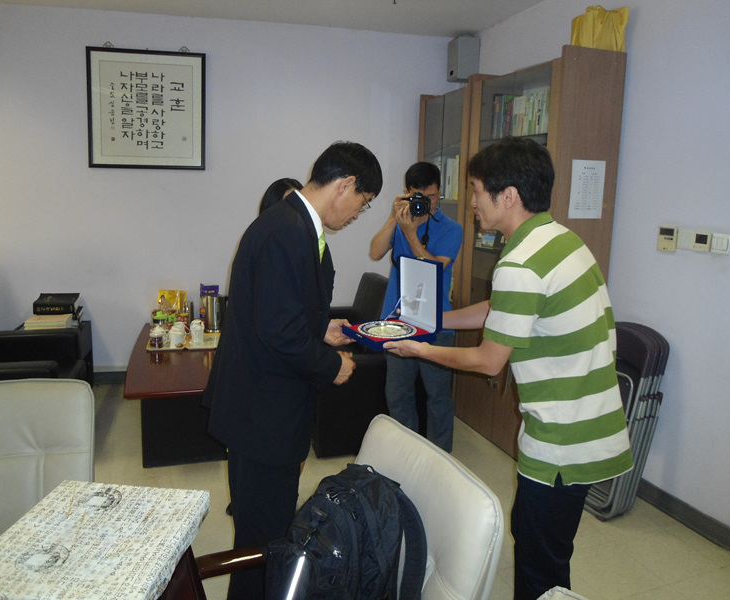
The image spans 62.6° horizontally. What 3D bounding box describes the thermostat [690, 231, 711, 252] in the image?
[{"bbox_3d":[1.492,-0.255,2.652,0.026,0.085,0.085,-2,9,-19],"label":"thermostat"}]

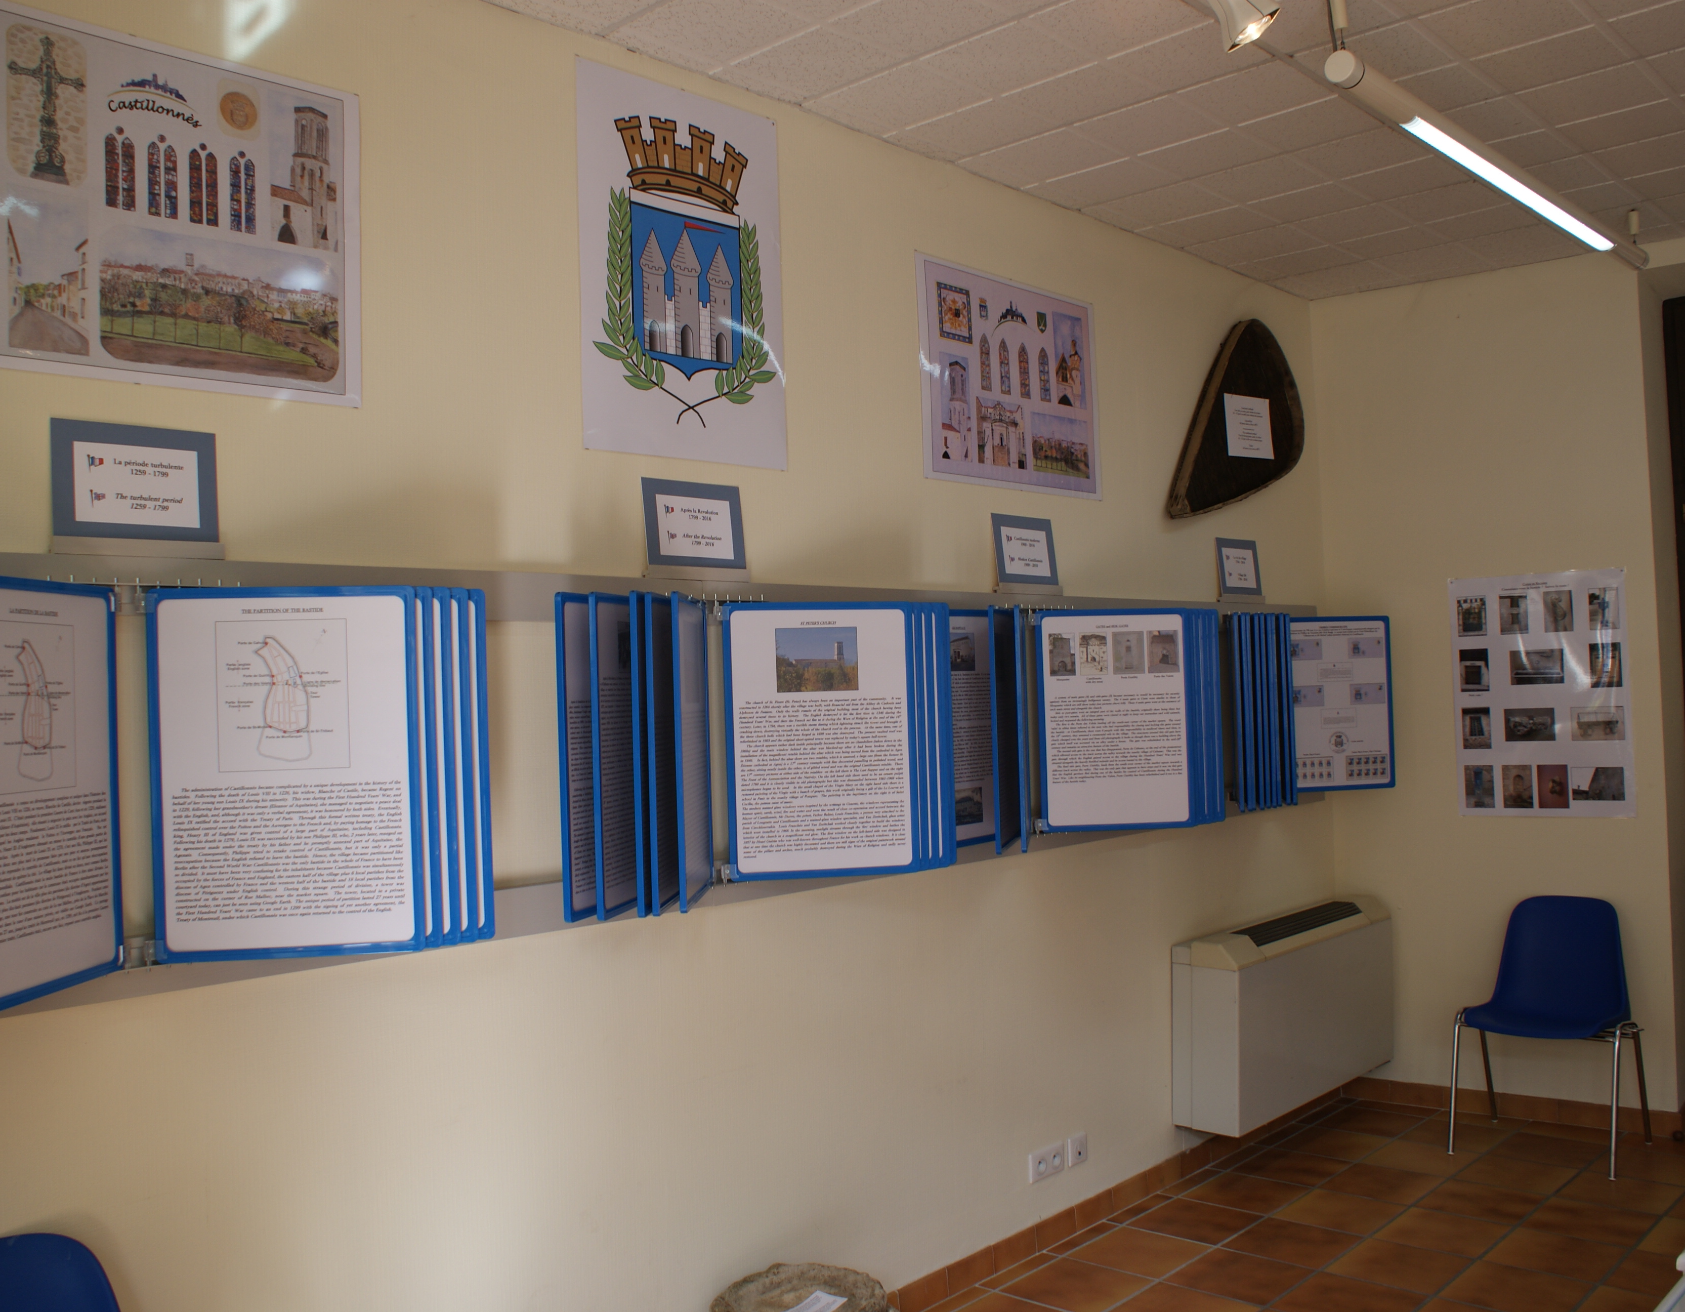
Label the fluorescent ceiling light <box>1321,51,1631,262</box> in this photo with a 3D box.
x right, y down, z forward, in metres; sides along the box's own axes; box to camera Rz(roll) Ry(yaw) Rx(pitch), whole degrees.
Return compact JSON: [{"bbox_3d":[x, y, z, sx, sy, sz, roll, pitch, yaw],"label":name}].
[{"bbox_3d":[1.802,-1.250,3.894,0.058,0.058,2.232,-3,-2,43],"label":"fluorescent ceiling light"}]

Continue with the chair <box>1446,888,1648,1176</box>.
[{"bbox_3d":[2.352,1.243,4.896,0.515,0.800,0.490,-3,-2,40],"label":"chair"}]

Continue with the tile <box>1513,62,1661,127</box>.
[{"bbox_3d":[1.885,-1.421,3.699,0.300,0.015,0.300,-3,-2,43],"label":"tile"}]

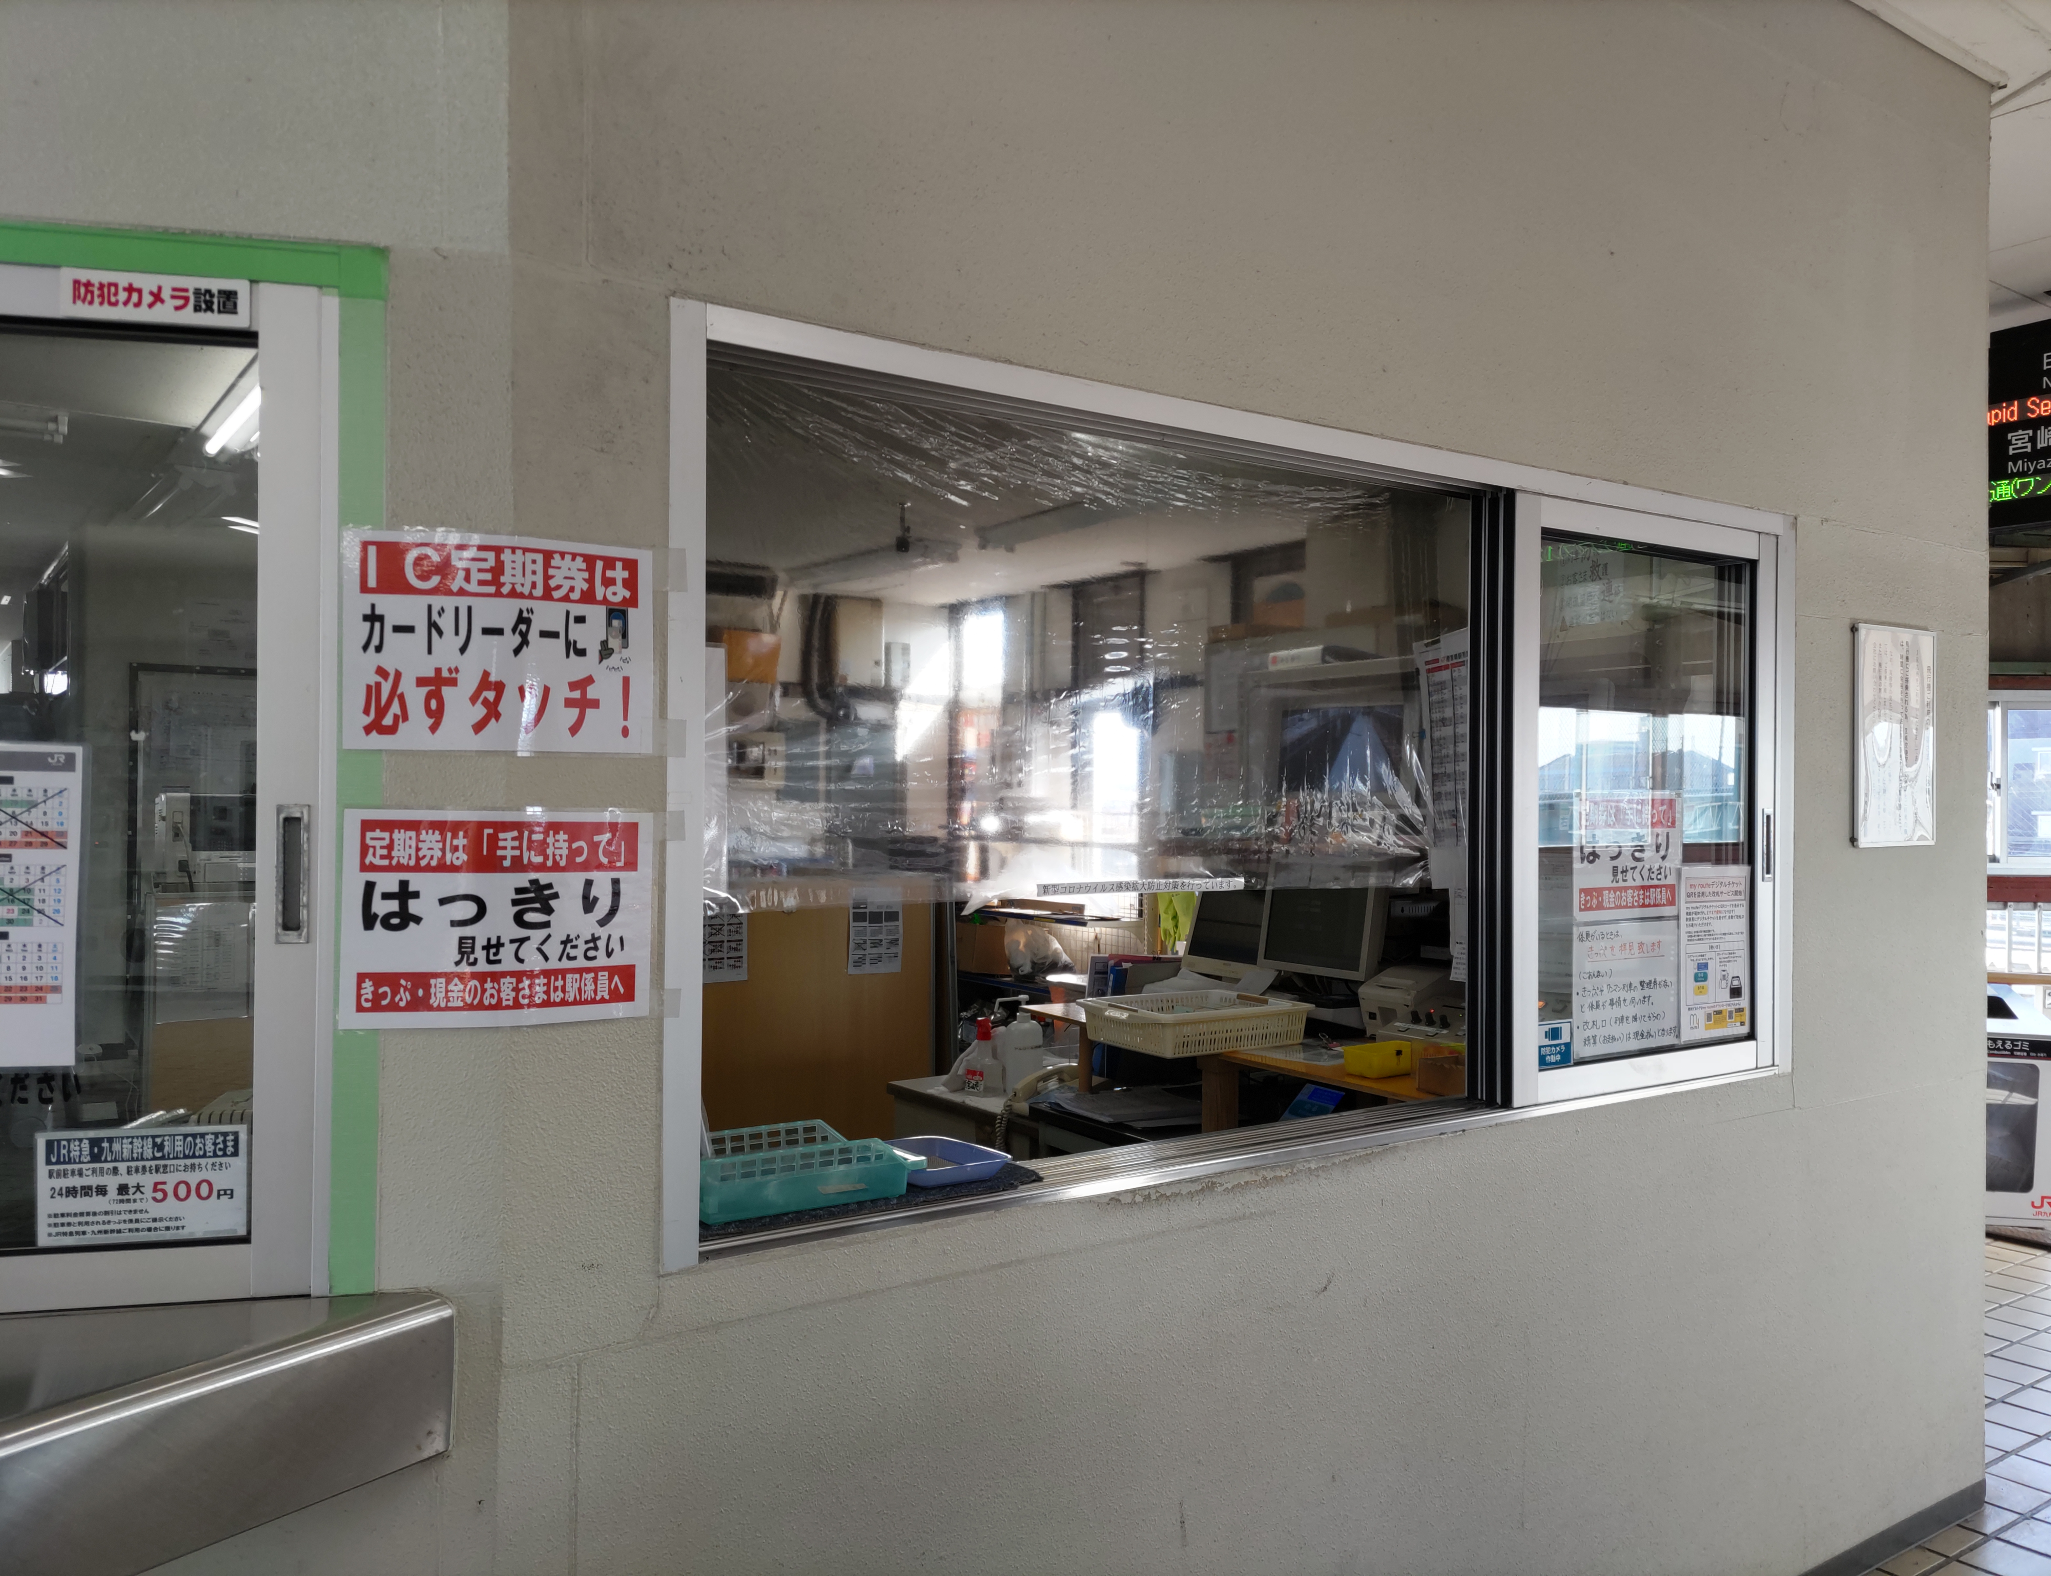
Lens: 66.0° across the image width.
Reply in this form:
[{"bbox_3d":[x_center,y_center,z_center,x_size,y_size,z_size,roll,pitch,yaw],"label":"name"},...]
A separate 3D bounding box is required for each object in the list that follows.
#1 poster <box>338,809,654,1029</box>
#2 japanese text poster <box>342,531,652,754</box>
[{"bbox_3d":[-0.518,0.130,1.570,0.298,0.212,0.028,0,0,-23],"label":"poster"},{"bbox_3d":[-0.517,-0.142,1.570,0.297,0.212,0.028,0,0,-23],"label":"japanese text poster"}]

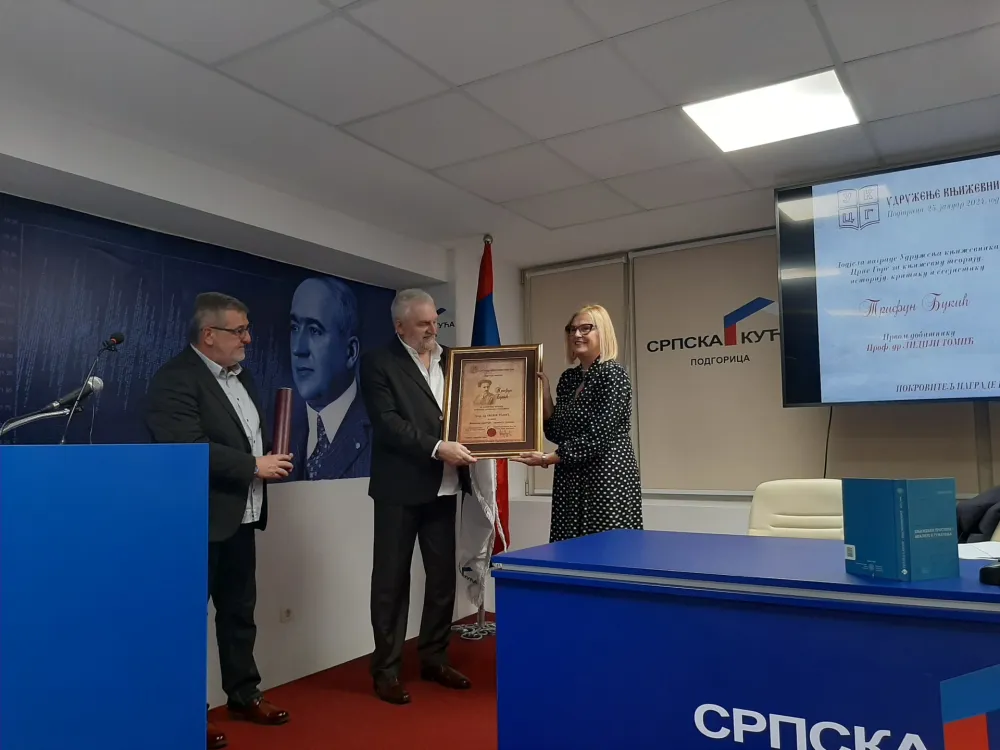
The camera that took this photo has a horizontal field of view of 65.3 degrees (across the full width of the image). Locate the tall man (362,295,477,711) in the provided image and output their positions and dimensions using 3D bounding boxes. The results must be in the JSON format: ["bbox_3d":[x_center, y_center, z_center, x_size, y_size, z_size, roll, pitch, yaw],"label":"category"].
[{"bbox_3d":[-0.361,0.491,3.506,0.500,1.796,0.520,-5,-7,36],"label":"tall man"}]

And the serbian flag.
[{"bbox_3d":[-0.096,0.258,4.654,0.290,2.217,0.240,-1,-6,5],"label":"serbian flag"}]

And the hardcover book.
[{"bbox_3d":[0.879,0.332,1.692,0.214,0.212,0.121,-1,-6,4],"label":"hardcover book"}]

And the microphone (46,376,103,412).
[{"bbox_3d":[-1.186,0.054,2.180,0.172,0.053,0.051,-25,6,-26],"label":"microphone"}]

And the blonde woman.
[{"bbox_3d":[0.359,0.519,3.372,0.530,1.694,0.470,3,-7,-37],"label":"blonde woman"}]

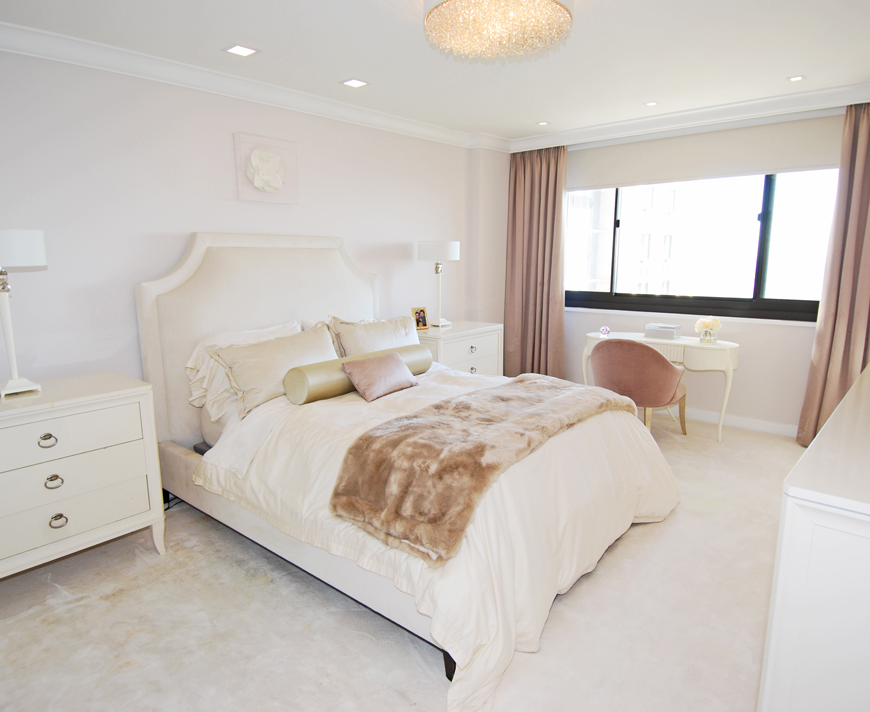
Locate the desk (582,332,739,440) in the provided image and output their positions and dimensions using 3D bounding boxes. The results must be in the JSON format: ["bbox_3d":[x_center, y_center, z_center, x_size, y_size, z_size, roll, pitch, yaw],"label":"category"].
[{"bbox_3d":[1.912,0.217,4.583,1.196,0.728,0.507,9,14,42],"label":"desk"}]

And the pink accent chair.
[{"bbox_3d":[1.671,0.232,4.309,0.638,0.806,0.638,-8,13,-33],"label":"pink accent chair"}]

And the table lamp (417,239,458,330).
[{"bbox_3d":[0.029,-0.615,4.569,0.362,0.722,0.362,-1,11,0],"label":"table lamp"}]

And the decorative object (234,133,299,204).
[{"bbox_3d":[-1.089,-1.208,3.469,0.072,0.402,0.399,9,14,42],"label":"decorative object"}]

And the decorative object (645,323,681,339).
[{"bbox_3d":[1.984,-0.206,4.621,0.249,0.093,0.167,9,14,42],"label":"decorative object"}]

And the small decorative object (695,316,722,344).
[{"bbox_3d":[2.255,-0.217,4.364,0.189,0.206,0.189,9,14,42],"label":"small decorative object"}]

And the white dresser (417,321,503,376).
[{"bbox_3d":[0.095,0.182,4.565,0.609,0.845,0.884,9,14,42],"label":"white dresser"}]

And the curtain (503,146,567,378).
[{"bbox_3d":[0.984,-0.764,5.289,0.624,2.414,0.160,8,13,37],"label":"curtain"}]

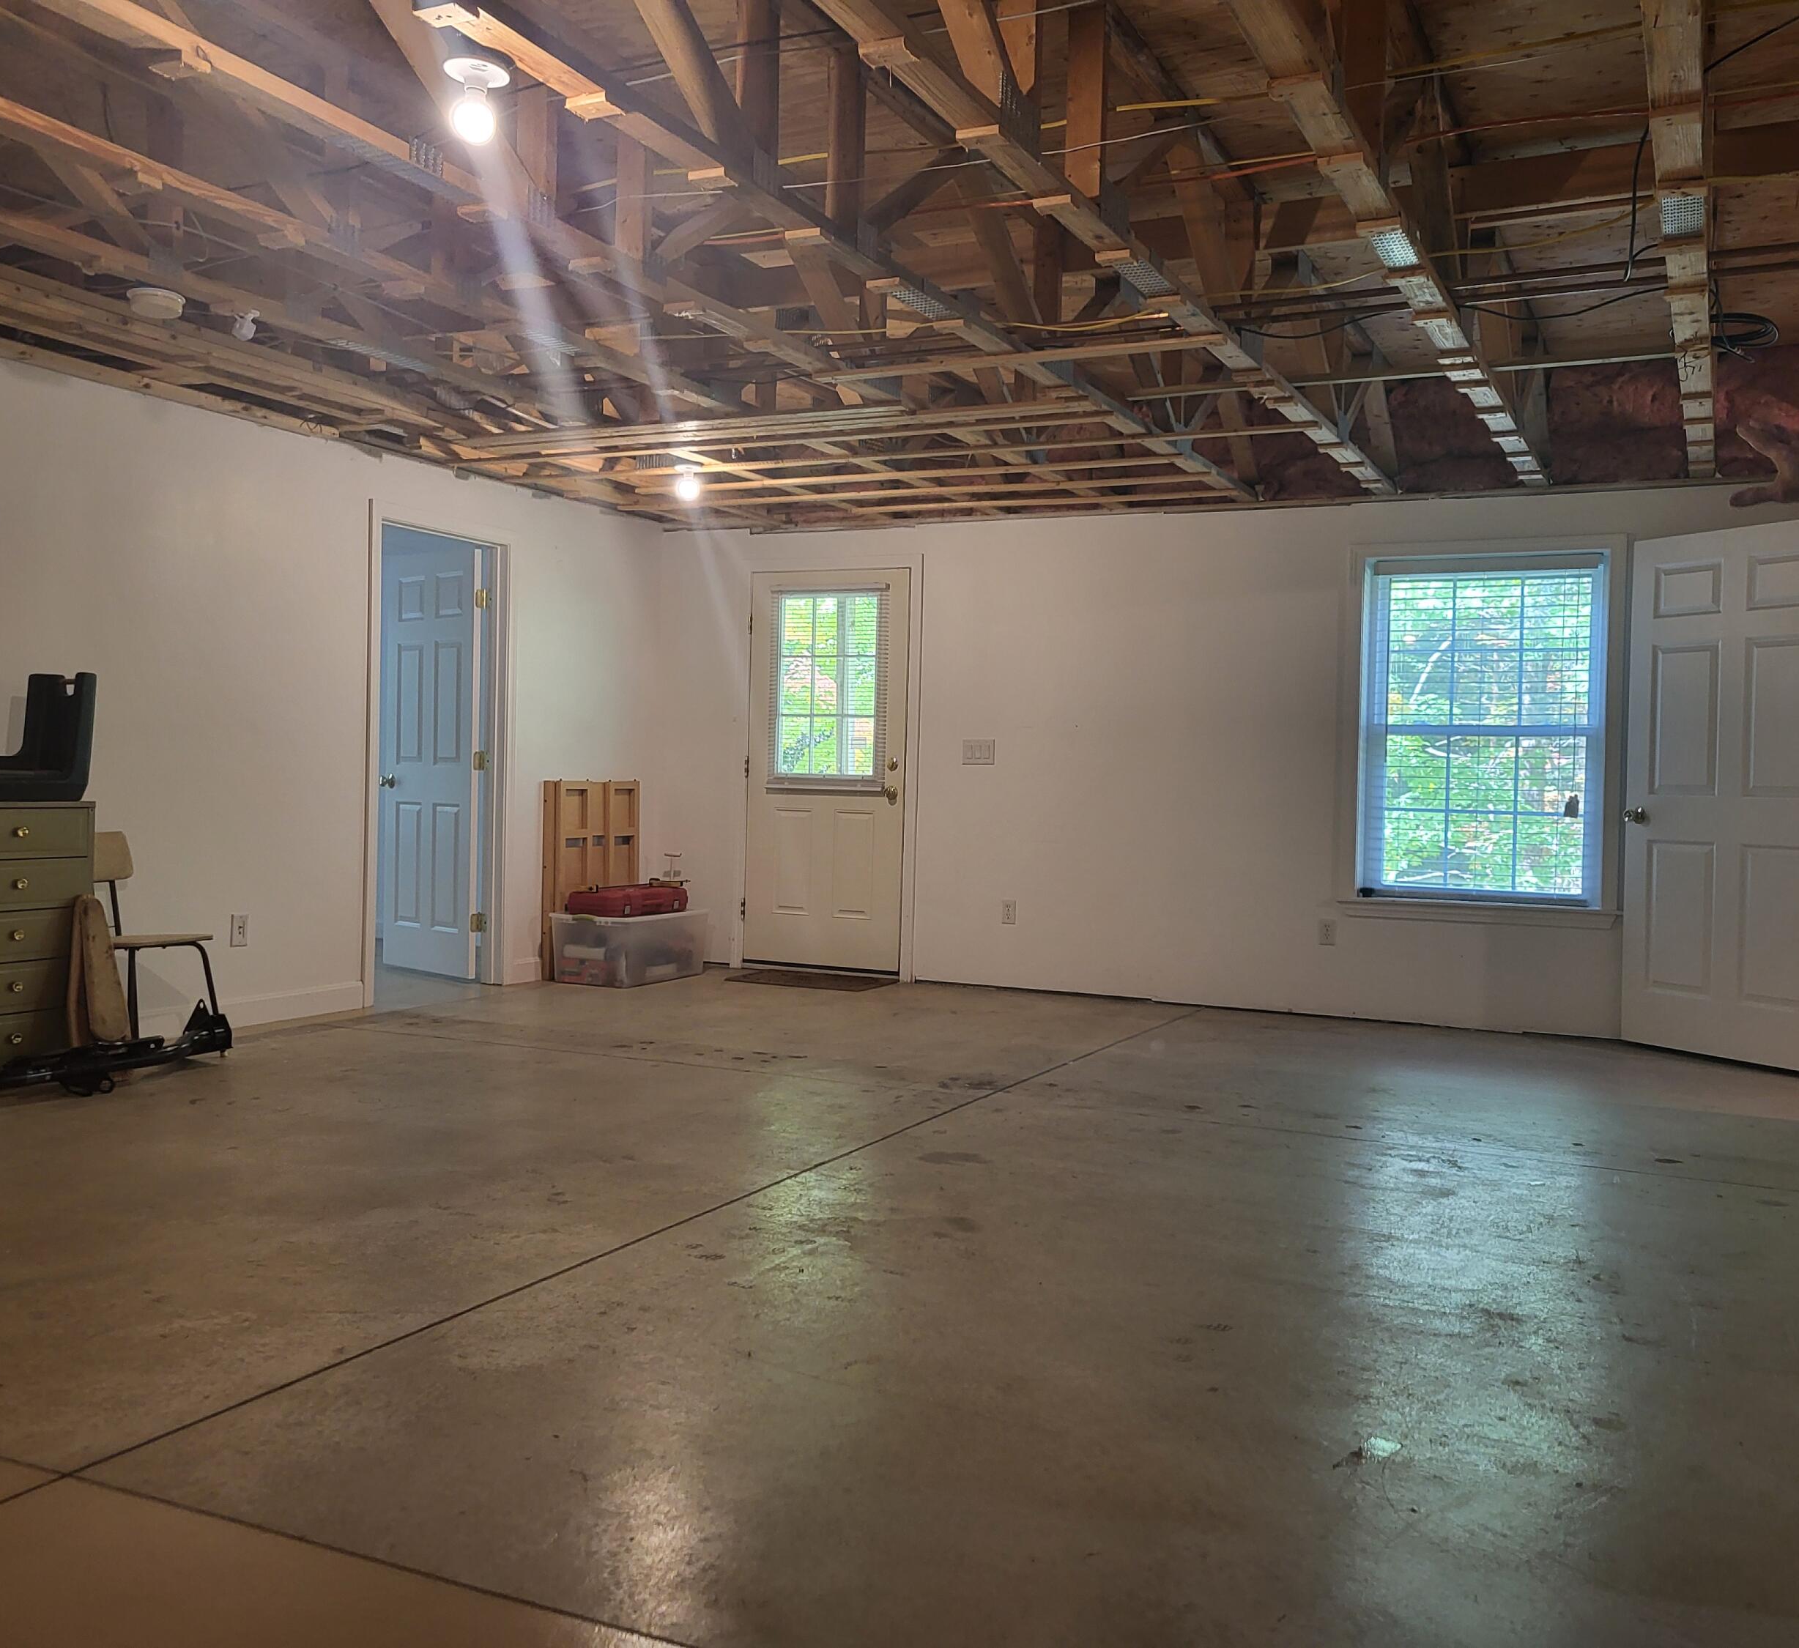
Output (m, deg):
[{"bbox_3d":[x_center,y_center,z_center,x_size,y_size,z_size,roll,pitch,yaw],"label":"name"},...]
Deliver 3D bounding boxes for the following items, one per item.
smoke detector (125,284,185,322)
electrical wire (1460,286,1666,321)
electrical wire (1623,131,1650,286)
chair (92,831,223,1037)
[{"bbox_3d":[-2.045,-1.431,4.542,0.147,0.050,0.147,2,1,26],"label":"smoke detector"},{"bbox_3d":[1.811,-1.414,4.507,0.500,0.055,0.035,2,1,26],"label":"electrical wire"},{"bbox_3d":[1.633,-1.369,3.659,0.050,0.310,0.060,2,1,26],"label":"electrical wire"},{"bbox_3d":[-2.626,0.415,5.655,0.430,0.770,0.400,2,1,23],"label":"chair"}]

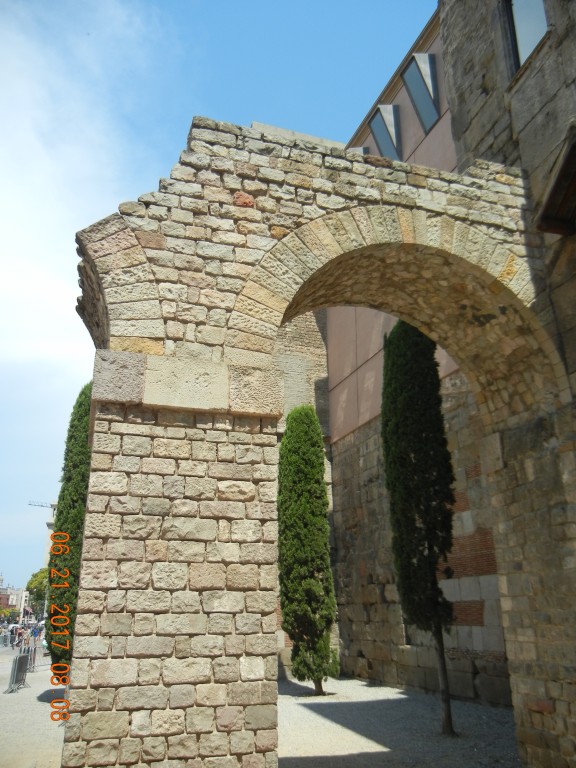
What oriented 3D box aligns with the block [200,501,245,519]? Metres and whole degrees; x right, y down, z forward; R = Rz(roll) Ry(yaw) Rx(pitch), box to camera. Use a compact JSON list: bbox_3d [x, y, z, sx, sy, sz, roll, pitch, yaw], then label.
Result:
[{"bbox_3d":[-0.570,1.091,5.676,0.384,0.149,0.170,5,-21,-16],"label":"block"}]

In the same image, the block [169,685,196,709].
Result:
[{"bbox_3d":[-0.759,2.195,4.690,0.178,0.148,0.200,6,-21,-17],"label":"block"}]

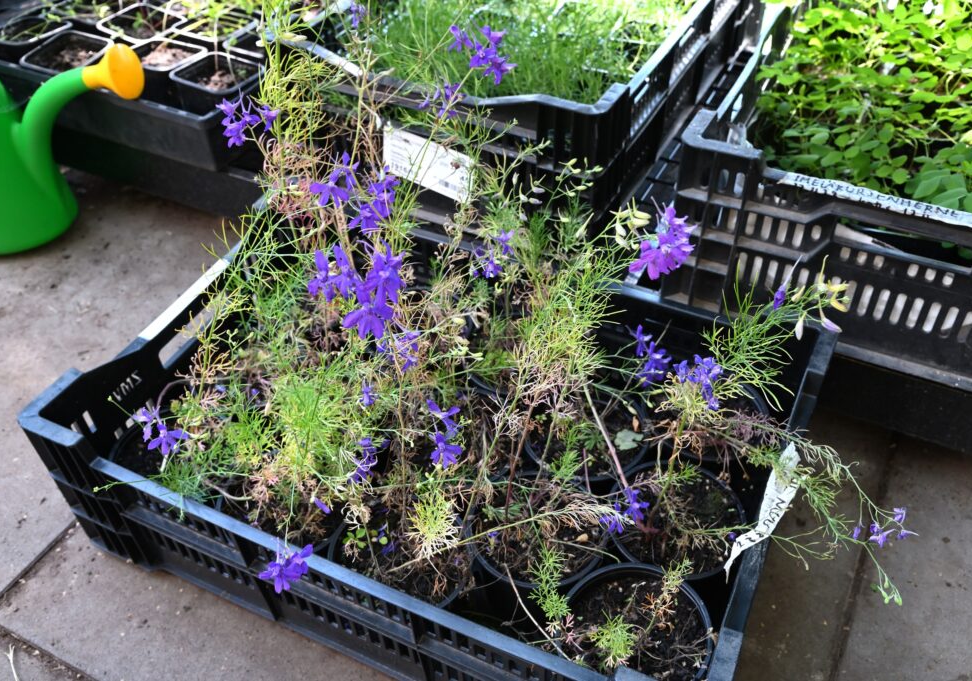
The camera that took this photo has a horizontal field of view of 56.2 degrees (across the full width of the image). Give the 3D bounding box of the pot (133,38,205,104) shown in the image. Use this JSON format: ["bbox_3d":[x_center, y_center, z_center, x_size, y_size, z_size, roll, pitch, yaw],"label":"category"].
[{"bbox_3d":[-0.474,-0.380,1.358,0.106,0.100,0.098,21,46,24],"label":"pot"}]

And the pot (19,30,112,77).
[{"bbox_3d":[-0.613,-0.387,1.373,0.108,0.100,0.105,16,44,19],"label":"pot"}]

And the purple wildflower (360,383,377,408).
[{"bbox_3d":[-0.100,0.047,0.770,0.014,0.018,0.014,-8,43,-8],"label":"purple wildflower"}]

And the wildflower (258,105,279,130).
[{"bbox_3d":[-0.225,-0.231,0.940,0.024,0.027,0.024,28,52,28],"label":"wildflower"}]

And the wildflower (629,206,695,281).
[{"bbox_3d":[0.129,-0.071,0.670,0.047,0.047,0.042,7,42,10],"label":"wildflower"}]

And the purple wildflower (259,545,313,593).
[{"bbox_3d":[-0.142,0.162,0.645,0.039,0.033,0.030,1,44,4],"label":"purple wildflower"}]

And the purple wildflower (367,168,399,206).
[{"bbox_3d":[-0.086,-0.128,0.760,0.026,0.030,0.025,-7,42,-5],"label":"purple wildflower"}]

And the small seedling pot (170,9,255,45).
[{"bbox_3d":[-0.385,-0.421,1.333,0.092,0.090,0.092,24,50,25],"label":"small seedling pot"}]

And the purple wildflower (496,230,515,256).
[{"bbox_3d":[0.018,-0.090,0.840,0.017,0.020,0.016,0,43,1],"label":"purple wildflower"}]

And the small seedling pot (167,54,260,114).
[{"bbox_3d":[-0.374,-0.336,1.304,0.110,0.100,0.100,21,46,24],"label":"small seedling pot"}]

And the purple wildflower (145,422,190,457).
[{"bbox_3d":[-0.259,0.081,0.740,0.031,0.025,0.022,-21,45,-20],"label":"purple wildflower"}]

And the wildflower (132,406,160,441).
[{"bbox_3d":[-0.299,0.073,0.800,0.027,0.027,0.025,28,52,28],"label":"wildflower"}]

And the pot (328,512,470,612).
[{"bbox_3d":[-0.071,0.214,0.786,0.118,0.100,0.118,-1,43,1],"label":"pot"}]

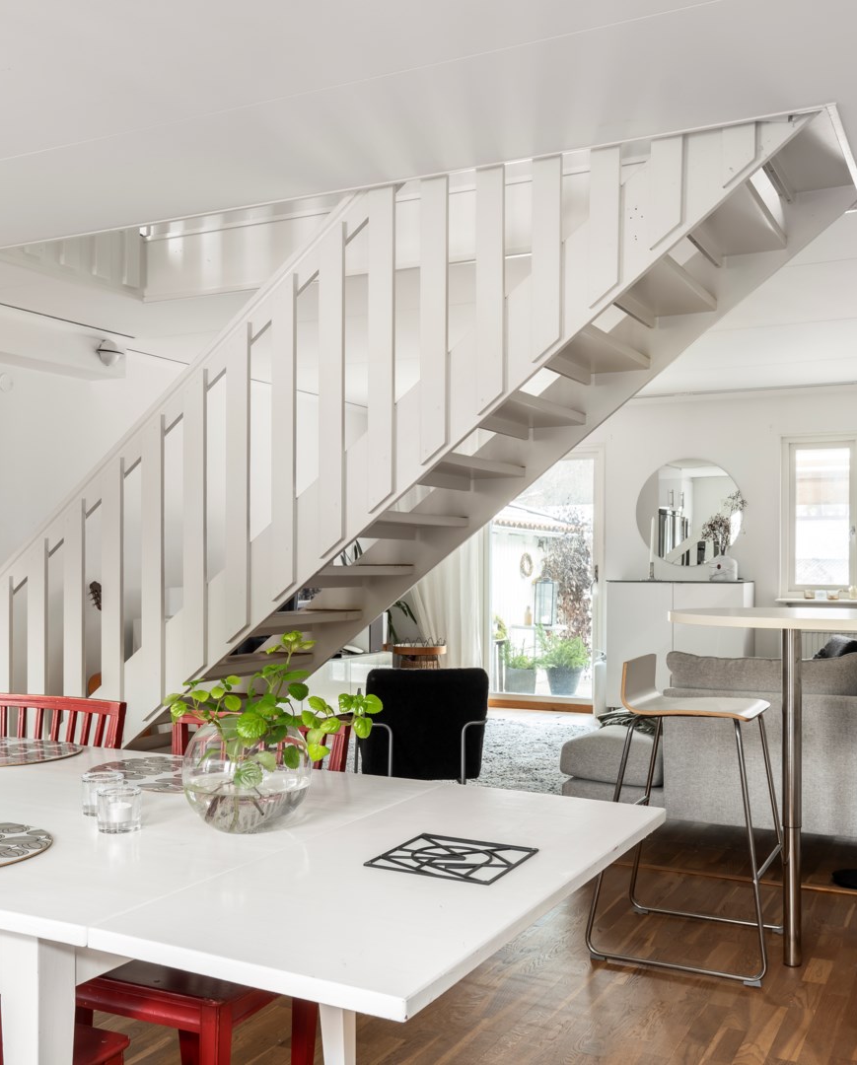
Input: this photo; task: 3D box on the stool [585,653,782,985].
[{"bbox_3d":[0.817,0.838,3.318,0.510,0.890,0.500,0,-2,25],"label":"stool"}]

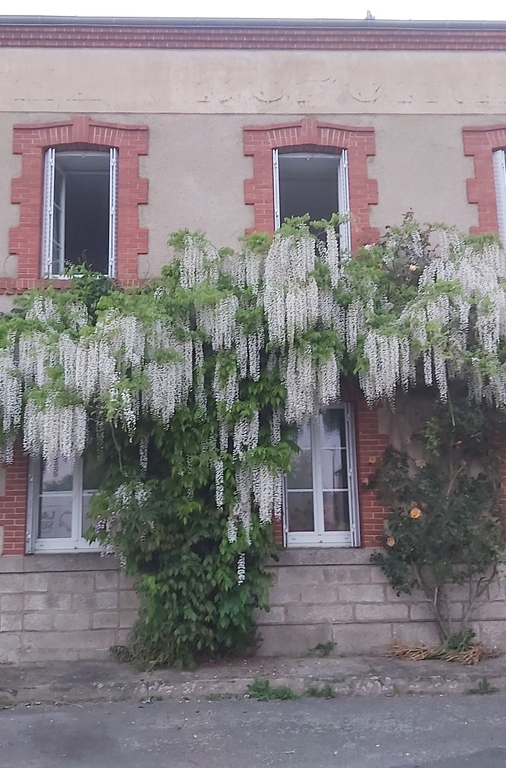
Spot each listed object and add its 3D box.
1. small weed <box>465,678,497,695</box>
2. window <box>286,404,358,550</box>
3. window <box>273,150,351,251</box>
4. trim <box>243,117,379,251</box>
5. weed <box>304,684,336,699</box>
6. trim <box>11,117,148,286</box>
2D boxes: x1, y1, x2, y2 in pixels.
[{"bbox_3d":[2.071,2.732,6.972,0.293,0.118,0.200,-1,-9,-2],"label":"small weed"},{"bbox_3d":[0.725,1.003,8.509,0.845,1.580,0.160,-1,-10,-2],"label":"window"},{"bbox_3d":[0.710,-2.056,9.307,0.915,1.667,0.240,-1,-11,-3],"label":"window"},{"bbox_3d":[0.701,-2.233,9.301,1.615,2.094,0.180,-1,-11,-3],"label":"trim"},{"bbox_3d":[0.611,2.819,7.062,0.295,0.112,0.180,-1,-11,-3],"label":"weed"},{"bbox_3d":[-2.048,-2.199,9.173,1.606,2.084,0.180,-1,-11,-3],"label":"trim"}]

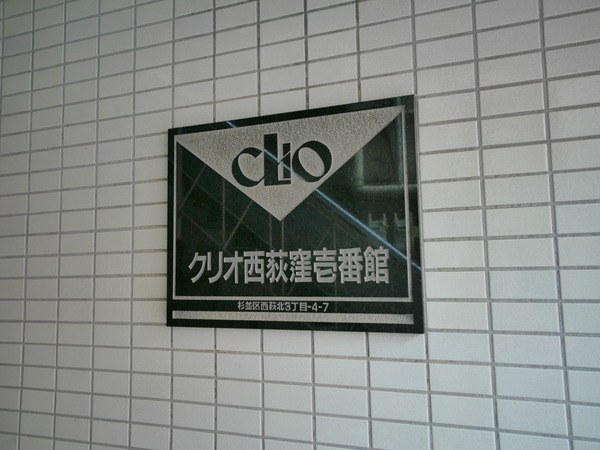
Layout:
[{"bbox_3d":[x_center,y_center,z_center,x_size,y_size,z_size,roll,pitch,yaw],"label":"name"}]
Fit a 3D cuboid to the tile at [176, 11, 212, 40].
[{"bbox_3d":[-0.223,-0.421,1.025,0.095,0.045,0.008,-3,-6,20],"label":"tile"}]

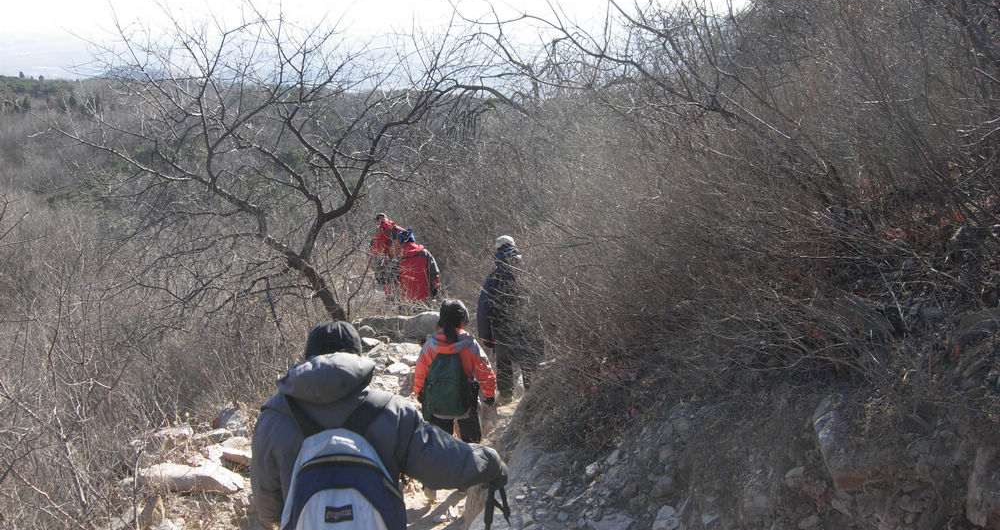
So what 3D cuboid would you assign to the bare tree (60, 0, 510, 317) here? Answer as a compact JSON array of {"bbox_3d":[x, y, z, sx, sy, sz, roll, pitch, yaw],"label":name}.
[{"bbox_3d":[-2.290,-0.988,10.800,4.500,3.333,3.800,0,13,0],"label":"bare tree"}]

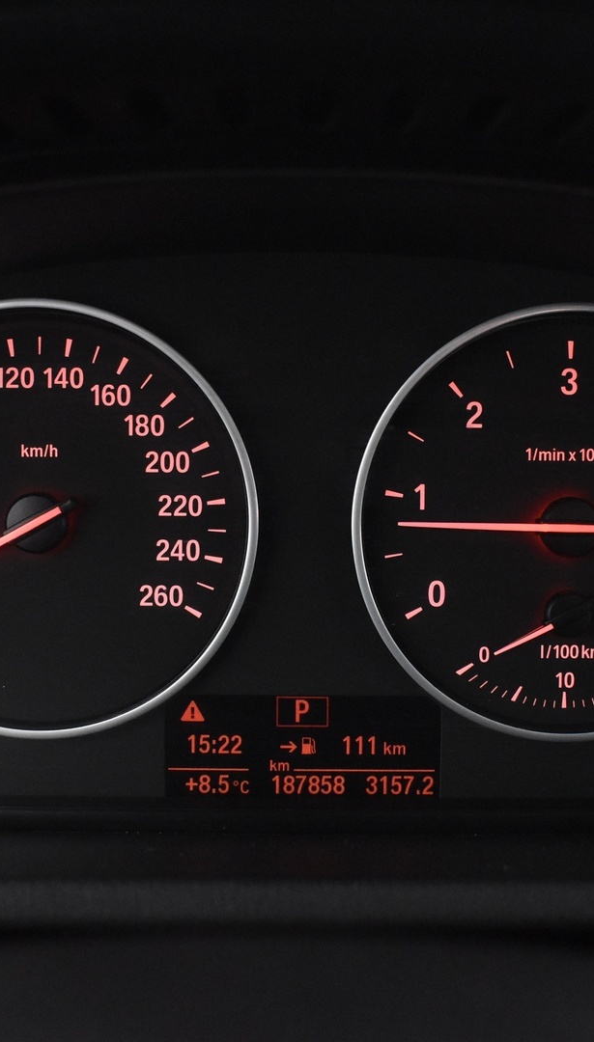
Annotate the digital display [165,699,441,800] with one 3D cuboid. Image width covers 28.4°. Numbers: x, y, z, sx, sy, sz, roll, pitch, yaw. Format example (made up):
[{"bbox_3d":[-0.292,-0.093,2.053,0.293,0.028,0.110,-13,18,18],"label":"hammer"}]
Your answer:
[{"bbox_3d":[0.001,0.052,0.271,0.064,0.025,0.007,0,5,0],"label":"digital display"}]

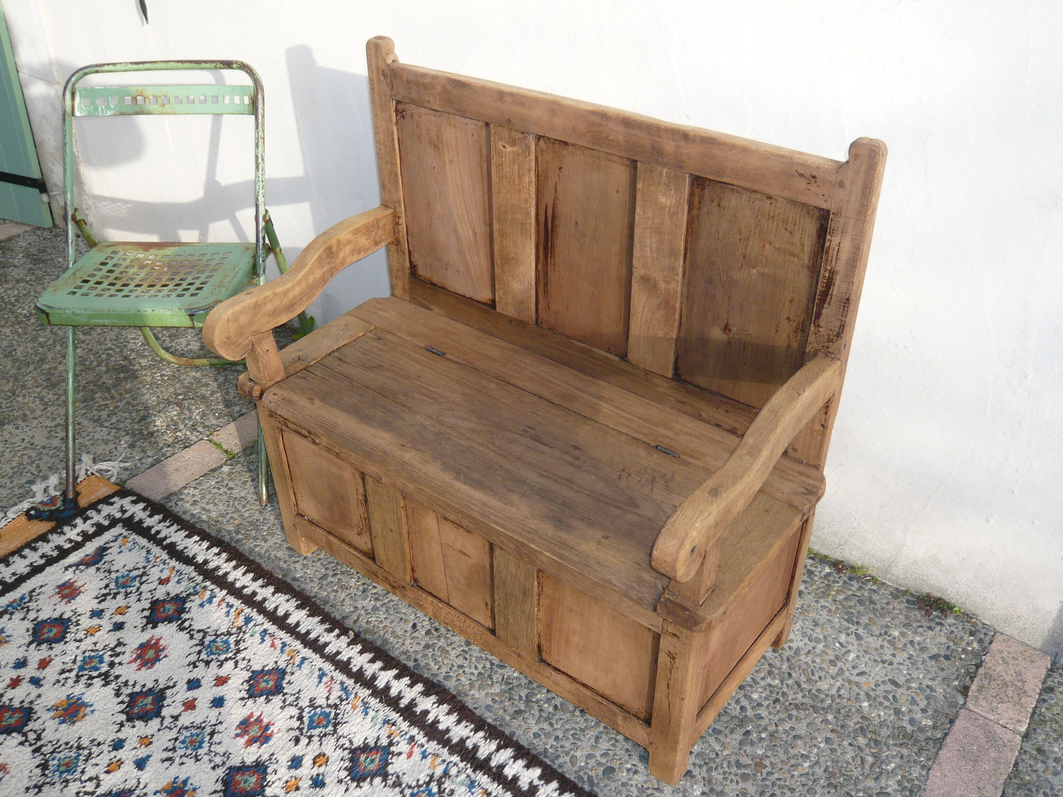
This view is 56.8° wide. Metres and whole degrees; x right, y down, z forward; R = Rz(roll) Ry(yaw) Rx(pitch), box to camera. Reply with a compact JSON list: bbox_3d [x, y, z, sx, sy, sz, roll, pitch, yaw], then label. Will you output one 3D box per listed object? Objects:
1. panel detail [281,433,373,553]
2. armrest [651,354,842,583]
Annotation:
[{"bbox_3d":[-0.387,0.184,1.907,0.228,0.218,0.020,23,41,31],"label":"panel detail"},{"bbox_3d":[0.313,0.089,1.427,0.059,0.147,0.461,23,41,31],"label":"armrest"}]

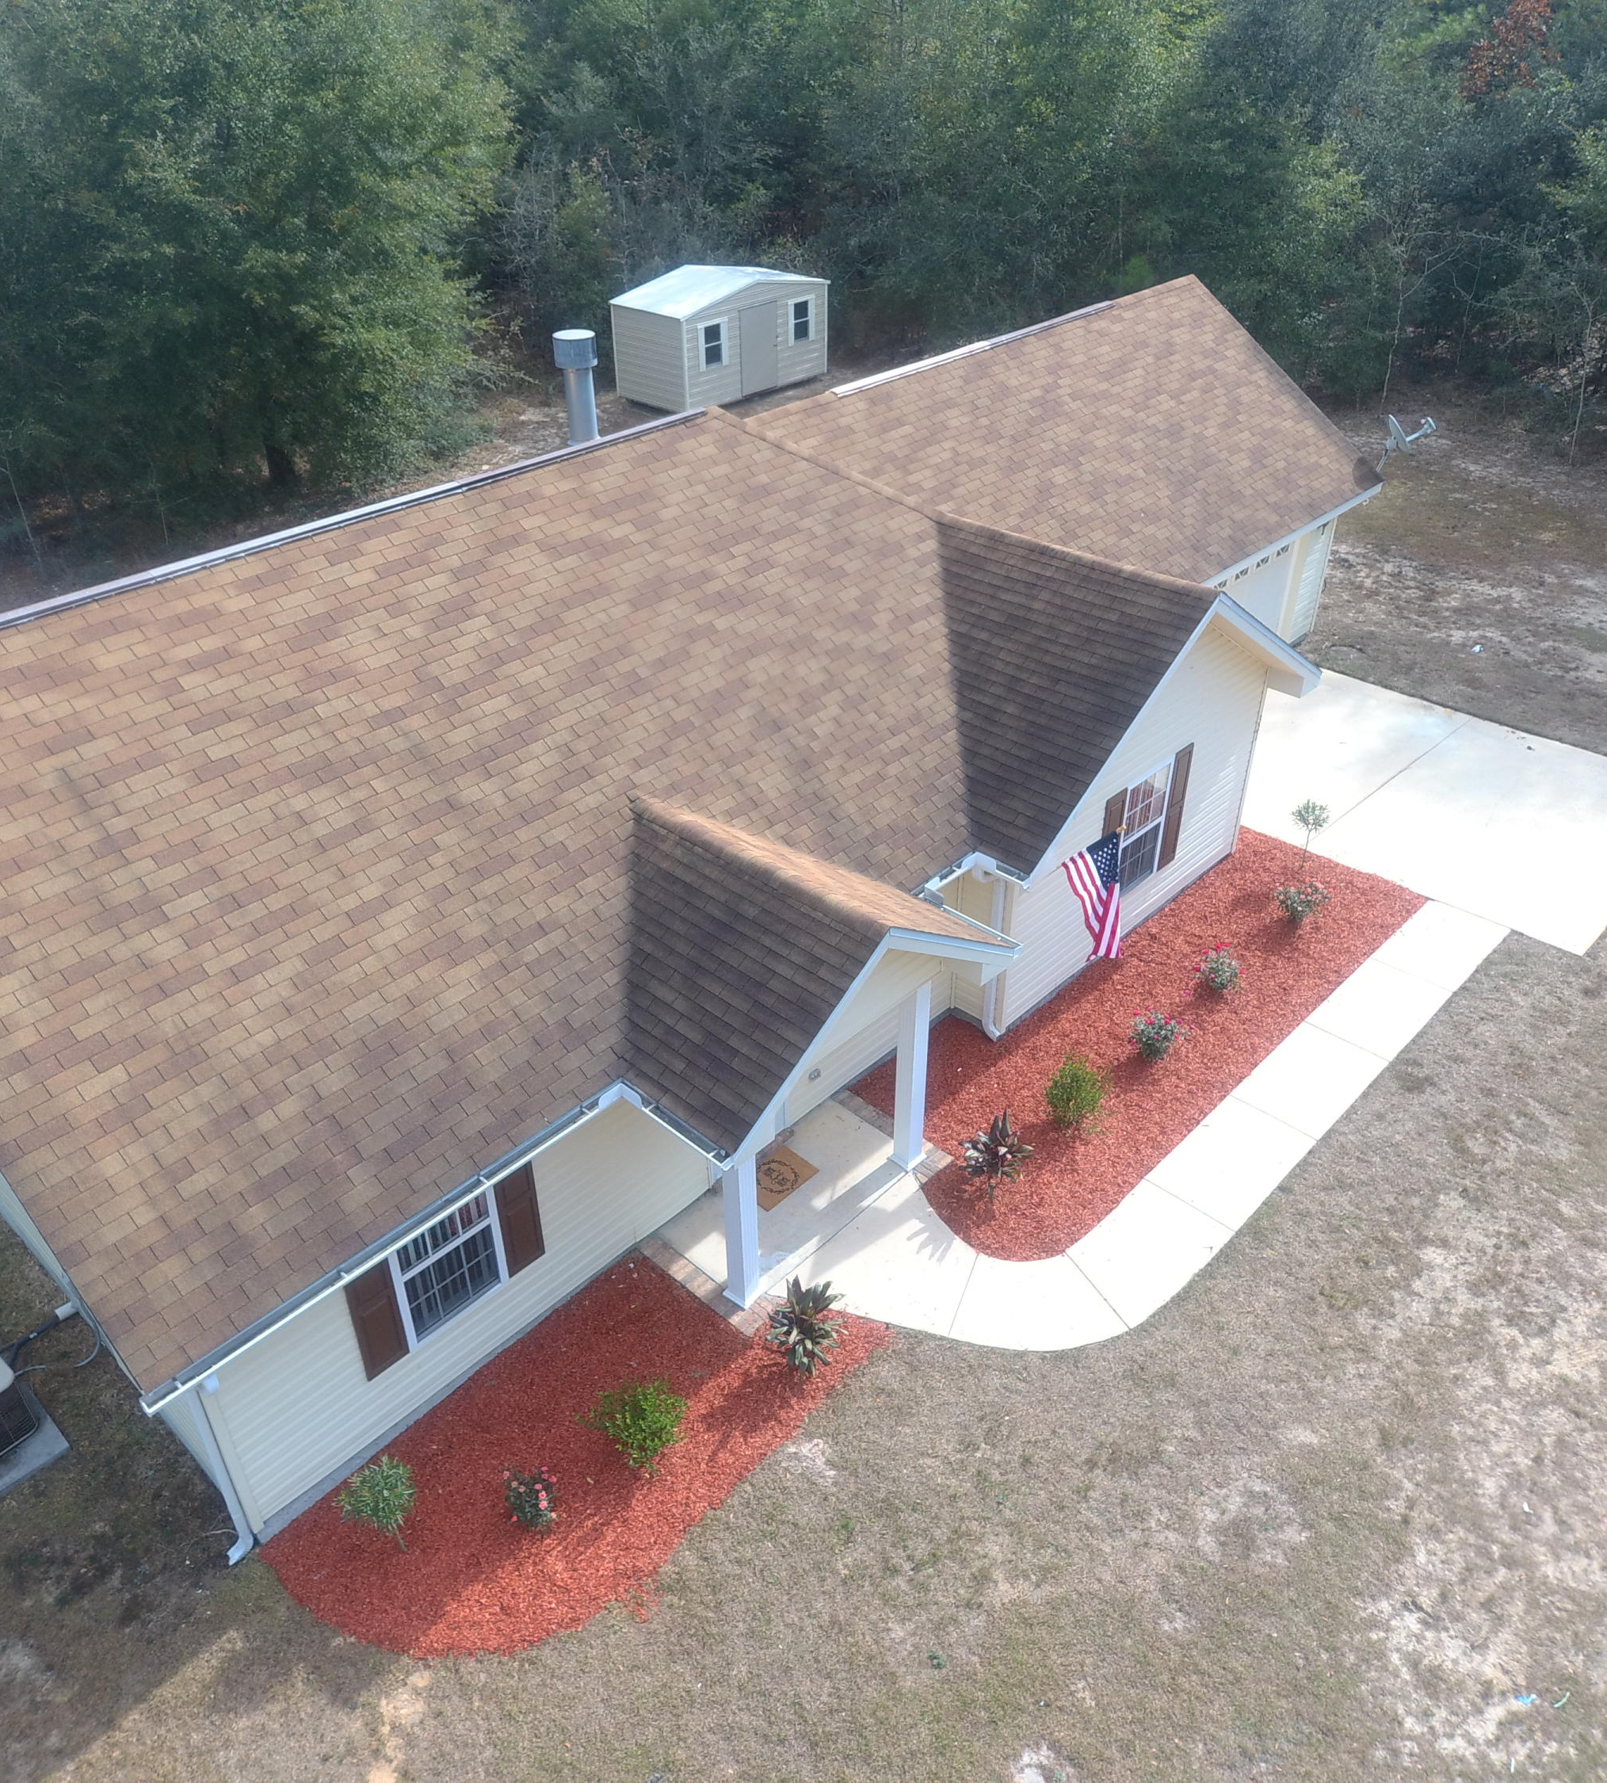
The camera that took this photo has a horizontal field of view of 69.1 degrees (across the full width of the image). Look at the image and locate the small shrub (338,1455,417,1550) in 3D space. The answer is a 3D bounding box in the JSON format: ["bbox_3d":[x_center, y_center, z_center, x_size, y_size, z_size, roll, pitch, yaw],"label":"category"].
[{"bbox_3d":[-3.006,4.521,8.447,0.546,1.030,0.546,-31,44,-33],"label":"small shrub"}]

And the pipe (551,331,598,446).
[{"bbox_3d":[-2.240,-4.990,11.650,0.410,1.150,0.410,-31,44,-33],"label":"pipe"}]

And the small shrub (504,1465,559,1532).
[{"bbox_3d":[-2.032,4.544,8.738,0.422,0.587,0.422,-2,36,1],"label":"small shrub"}]

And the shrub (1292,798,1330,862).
[{"bbox_3d":[6.481,-0.721,15.055,0.433,1.030,0.433,-31,44,-33],"label":"shrub"}]

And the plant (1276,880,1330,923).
[{"bbox_3d":[6.133,0.134,14.343,0.597,0.536,0.597,-31,44,-33],"label":"plant"}]

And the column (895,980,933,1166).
[{"bbox_3d":[0.990,1.719,10.934,0.258,2.215,0.258,-31,44,-33],"label":"column"}]

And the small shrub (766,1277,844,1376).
[{"bbox_3d":[0.009,3.582,9.568,0.659,0.927,0.659,-2,36,1],"label":"small shrub"}]

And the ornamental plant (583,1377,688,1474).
[{"bbox_3d":[-1.311,4.202,9.219,0.762,0.577,0.762,-2,36,1],"label":"ornamental plant"}]

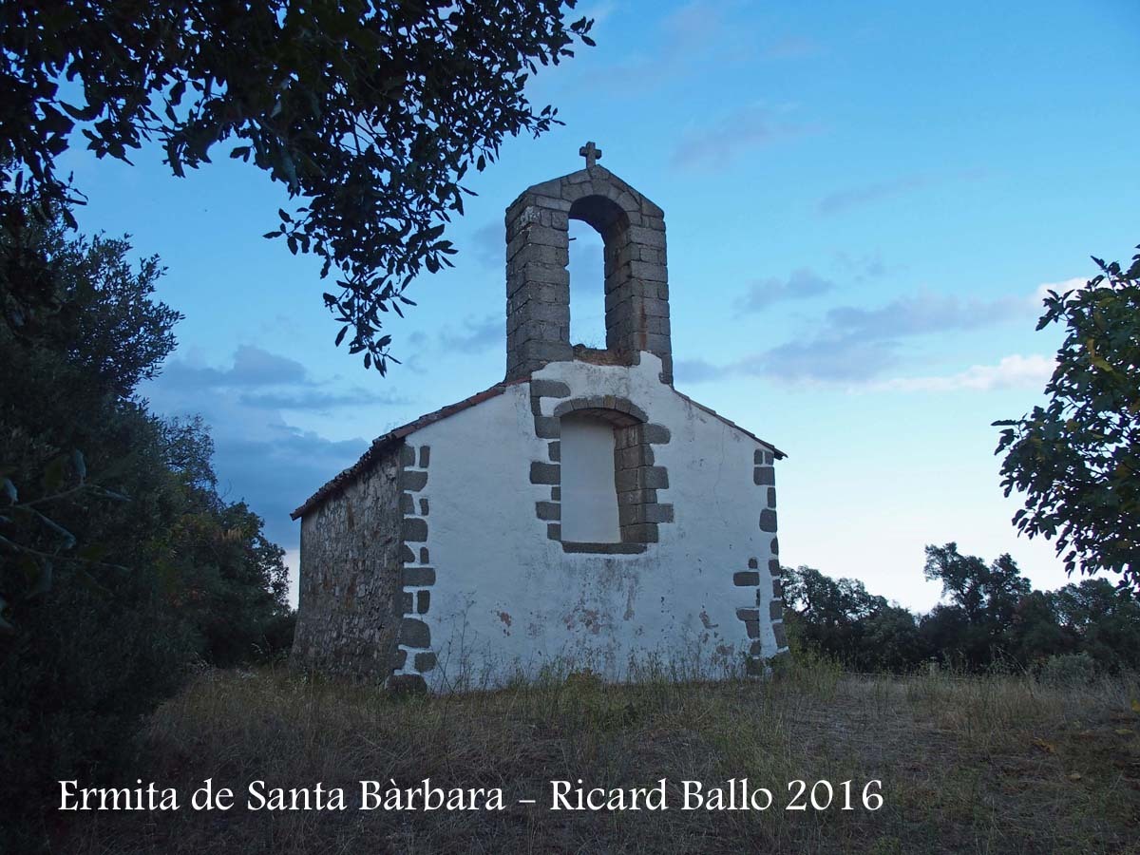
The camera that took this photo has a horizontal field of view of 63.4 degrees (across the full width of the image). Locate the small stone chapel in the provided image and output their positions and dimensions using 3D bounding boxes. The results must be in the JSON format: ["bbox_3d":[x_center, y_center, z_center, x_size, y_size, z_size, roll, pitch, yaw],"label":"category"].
[{"bbox_3d":[-1.329,0.388,16.327,5.691,7.300,9.360,3,-10,-23],"label":"small stone chapel"}]

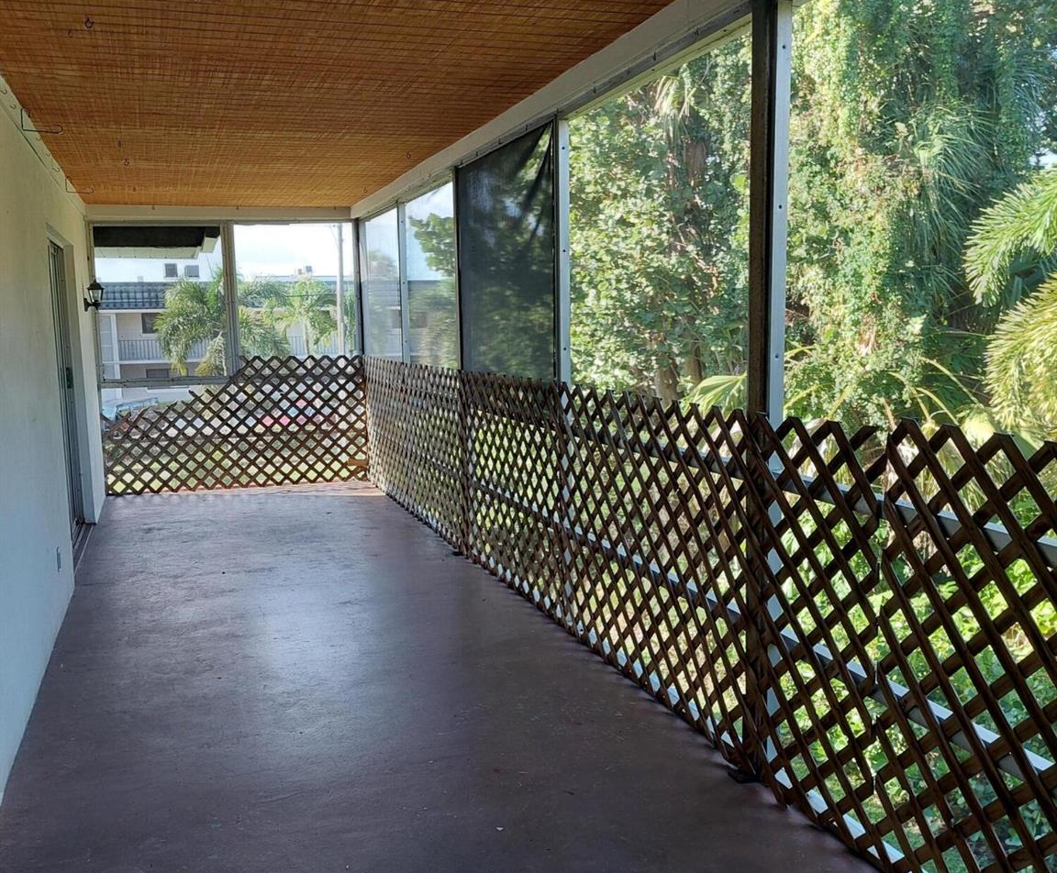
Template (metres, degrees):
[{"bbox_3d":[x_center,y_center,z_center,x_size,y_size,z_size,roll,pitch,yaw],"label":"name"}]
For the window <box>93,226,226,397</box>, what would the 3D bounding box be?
[{"bbox_3d":[-3.263,-1.179,8.697,1.096,1.423,0.050,-4,7,-20],"label":"window"}]

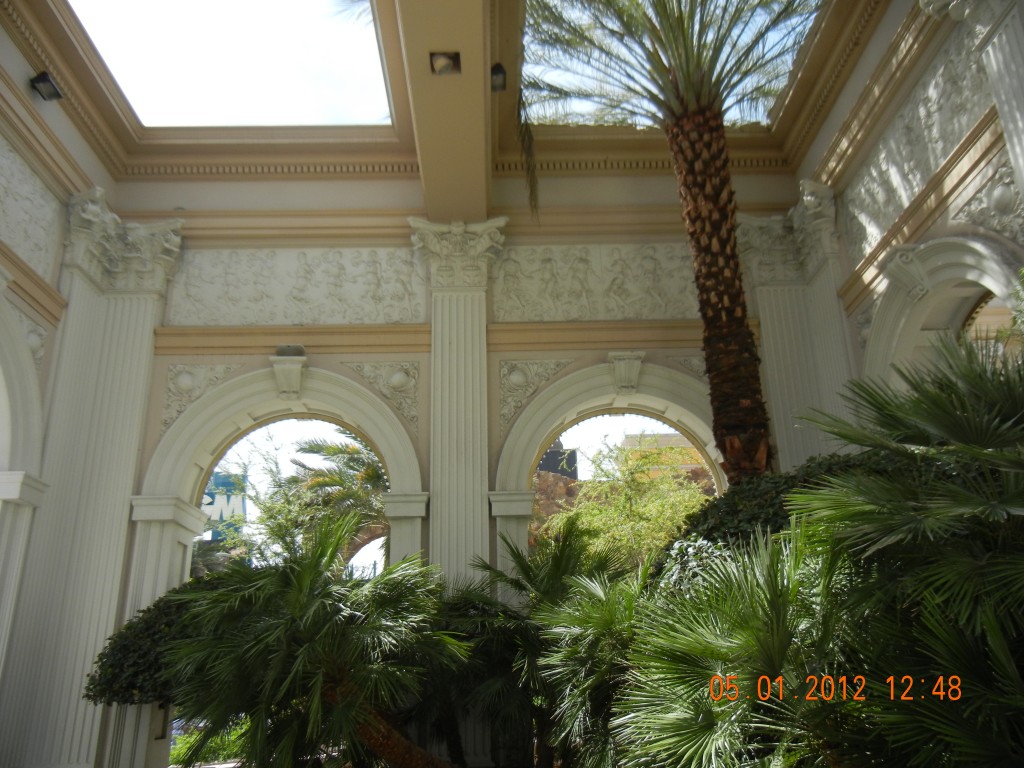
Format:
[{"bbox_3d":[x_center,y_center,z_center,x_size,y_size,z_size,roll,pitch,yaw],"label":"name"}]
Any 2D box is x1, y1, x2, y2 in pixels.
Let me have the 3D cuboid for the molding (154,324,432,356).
[{"bbox_3d":[-2.672,-0.544,10.806,3.355,0.361,0.200,-1,-20,-1],"label":"molding"}]

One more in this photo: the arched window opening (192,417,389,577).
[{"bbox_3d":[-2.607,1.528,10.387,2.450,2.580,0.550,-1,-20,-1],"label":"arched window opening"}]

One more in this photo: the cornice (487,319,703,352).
[{"bbox_3d":[1.350,-0.600,10.866,3.290,0.365,0.200,-1,-20,-1],"label":"cornice"}]

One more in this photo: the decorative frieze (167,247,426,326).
[{"bbox_3d":[-2.656,-1.227,11.079,3.172,1.056,0.120,-1,-20,-1],"label":"decorative frieze"}]

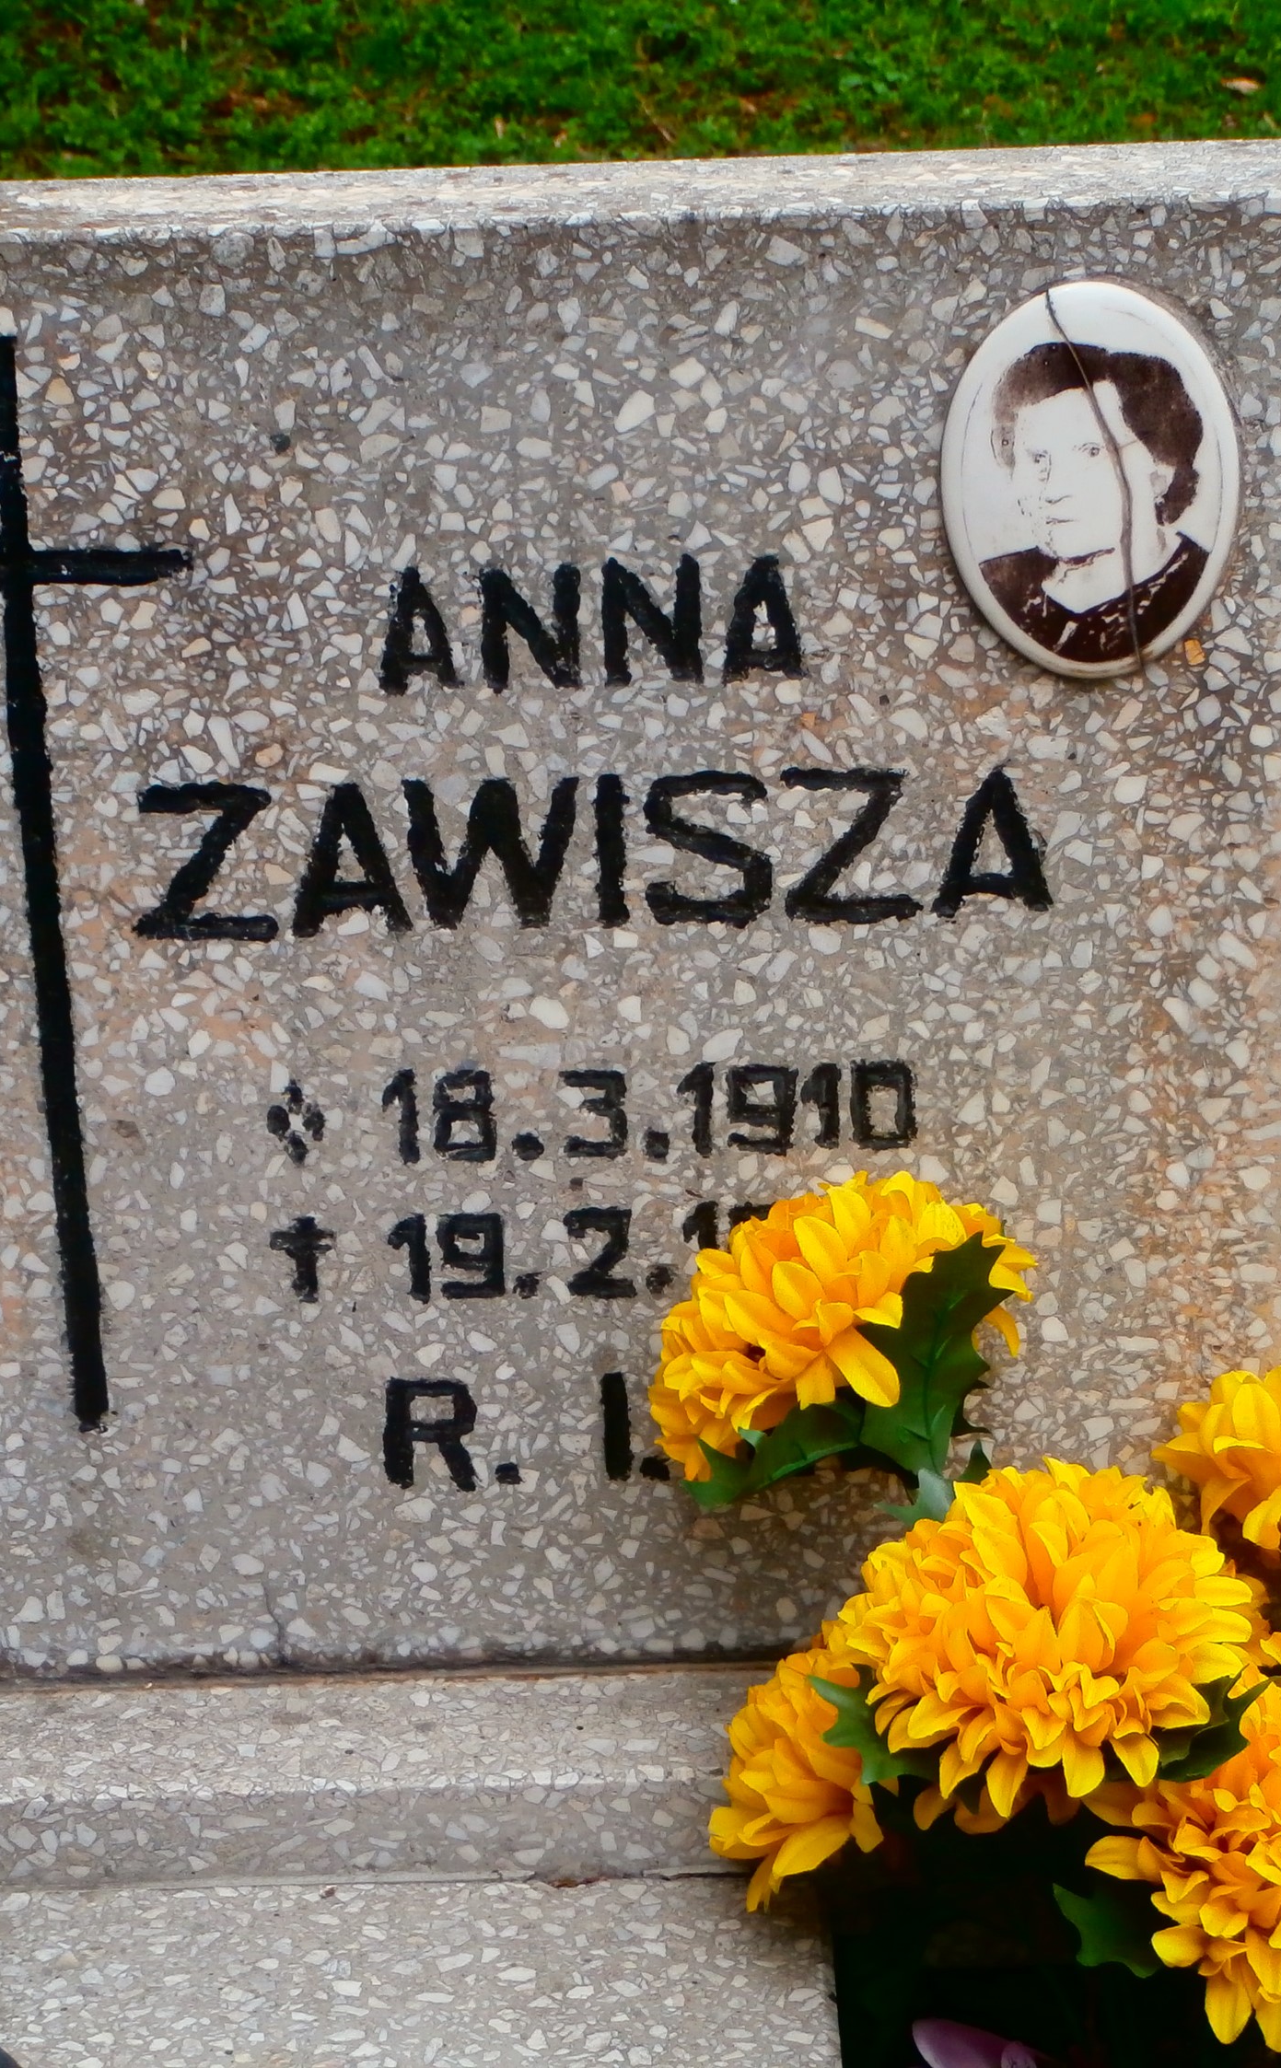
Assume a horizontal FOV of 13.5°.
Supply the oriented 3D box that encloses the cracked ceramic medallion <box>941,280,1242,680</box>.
[{"bbox_3d":[0.159,-0.196,1.915,0.106,0.147,0.014,-2,23,1],"label":"cracked ceramic medallion"}]

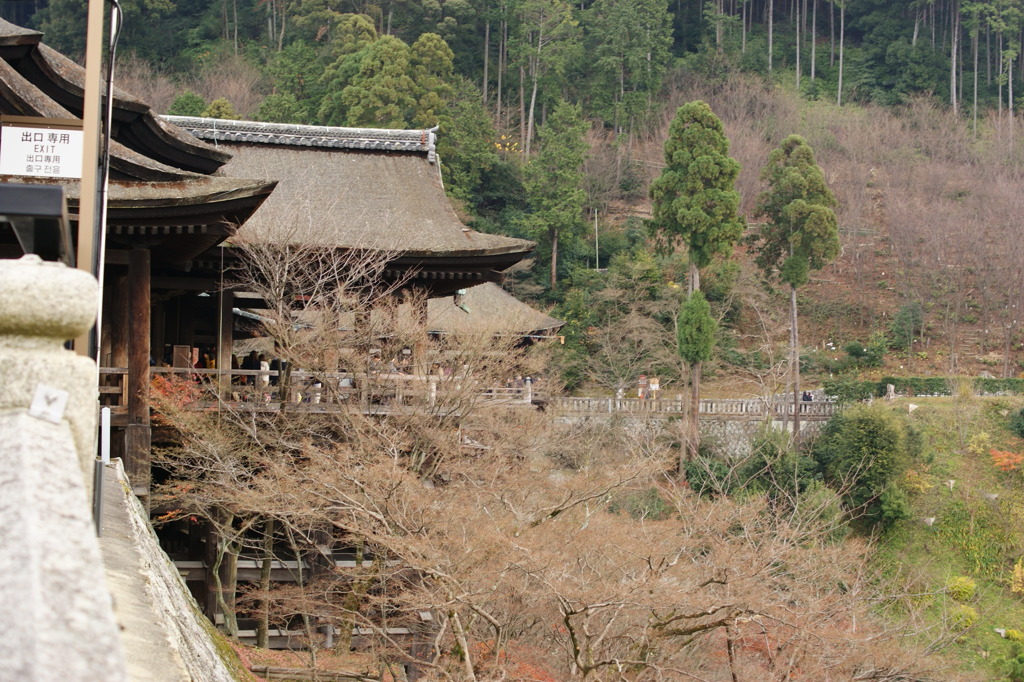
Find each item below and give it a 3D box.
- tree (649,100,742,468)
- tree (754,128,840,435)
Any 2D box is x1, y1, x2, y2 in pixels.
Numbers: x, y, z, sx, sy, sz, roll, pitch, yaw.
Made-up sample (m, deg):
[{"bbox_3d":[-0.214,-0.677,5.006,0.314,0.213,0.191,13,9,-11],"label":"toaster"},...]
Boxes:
[{"bbox_3d":[14.020,-4.130,113.000,7.040,28.510,6.830,1,-3,7],"label":"tree"},{"bbox_3d":[22.240,-3.880,116.000,6.610,24.630,6.410,1,-3,11],"label":"tree"}]

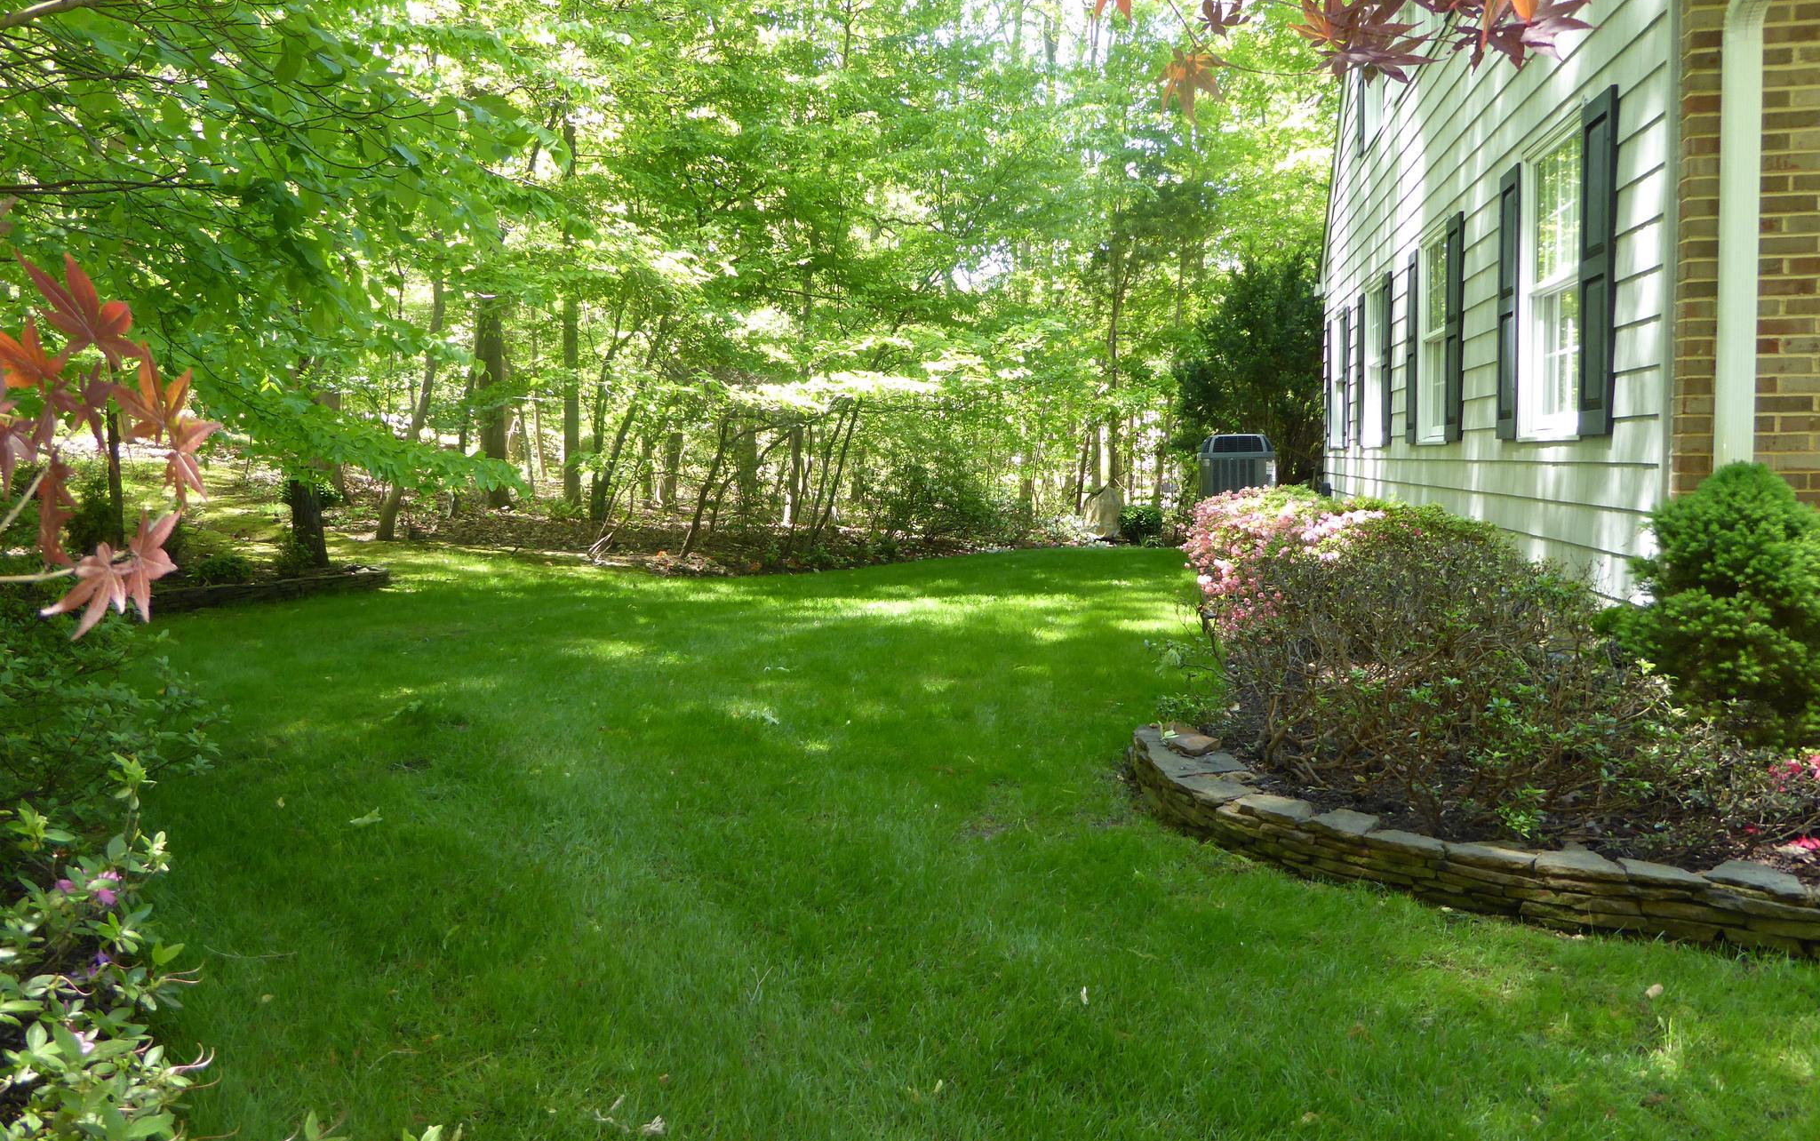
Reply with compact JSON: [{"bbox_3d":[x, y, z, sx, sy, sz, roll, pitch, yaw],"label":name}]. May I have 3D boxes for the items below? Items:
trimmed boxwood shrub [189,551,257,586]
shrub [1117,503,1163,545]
[{"bbox_3d":[-6.748,-0.021,12.400,0.570,0.310,0.530,-4,6,-29],"label":"trimmed boxwood shrub"},{"bbox_3d":[2.975,-0.606,16.300,0.580,0.530,0.560,0,5,10],"label":"shrub"}]

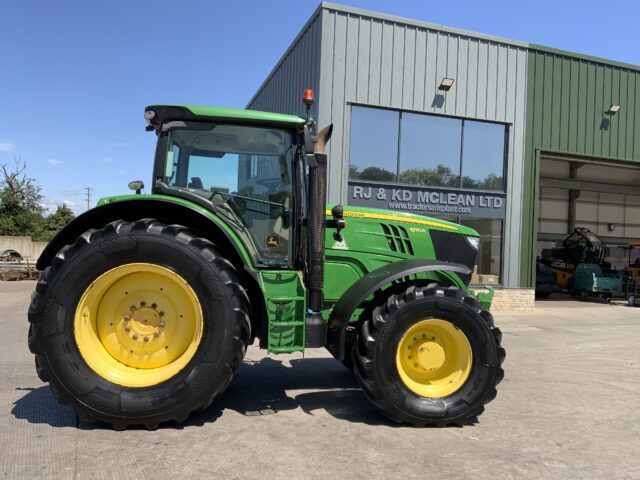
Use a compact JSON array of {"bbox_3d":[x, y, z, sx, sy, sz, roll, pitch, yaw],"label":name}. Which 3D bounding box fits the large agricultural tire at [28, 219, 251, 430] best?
[{"bbox_3d":[-1.657,0.762,5.060,1.920,1.900,0.660,3,-1,-9],"label":"large agricultural tire"}]

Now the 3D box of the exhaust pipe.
[{"bbox_3d":[-0.010,-0.045,5.520,0.270,2.330,0.220,3,-1,-9],"label":"exhaust pipe"}]

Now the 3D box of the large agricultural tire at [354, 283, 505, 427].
[{"bbox_3d":[1.107,1.175,5.530,1.460,1.440,0.550,3,-1,-8],"label":"large agricultural tire"}]

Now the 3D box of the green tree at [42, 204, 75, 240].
[{"bbox_3d":[-15.400,-0.450,32.000,2.600,3.500,2.500,3,-1,-27],"label":"green tree"}]

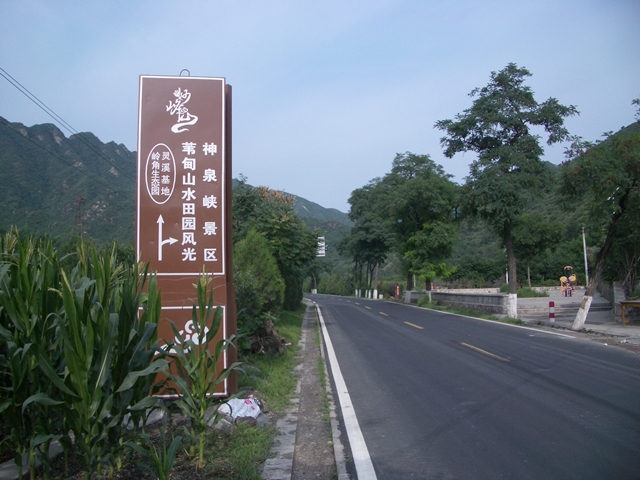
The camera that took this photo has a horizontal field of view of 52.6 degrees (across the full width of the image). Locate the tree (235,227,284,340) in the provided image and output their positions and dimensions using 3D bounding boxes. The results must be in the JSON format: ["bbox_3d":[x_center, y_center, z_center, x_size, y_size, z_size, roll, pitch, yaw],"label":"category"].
[{"bbox_3d":[-1.861,1.207,18.962,1.700,3.100,1.600,0,-4,0],"label":"tree"}]

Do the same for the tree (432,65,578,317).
[{"bbox_3d":[8.620,-2.362,29.749,6.600,11.860,6.200,0,-4,0],"label":"tree"}]

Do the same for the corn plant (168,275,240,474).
[{"bbox_3d":[-0.899,1.029,5.039,0.600,1.520,0.580,0,-4,0],"label":"corn plant"}]

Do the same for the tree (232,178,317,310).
[{"bbox_3d":[-2.441,0.306,32.563,4.500,6.870,4.400,0,-4,0],"label":"tree"}]

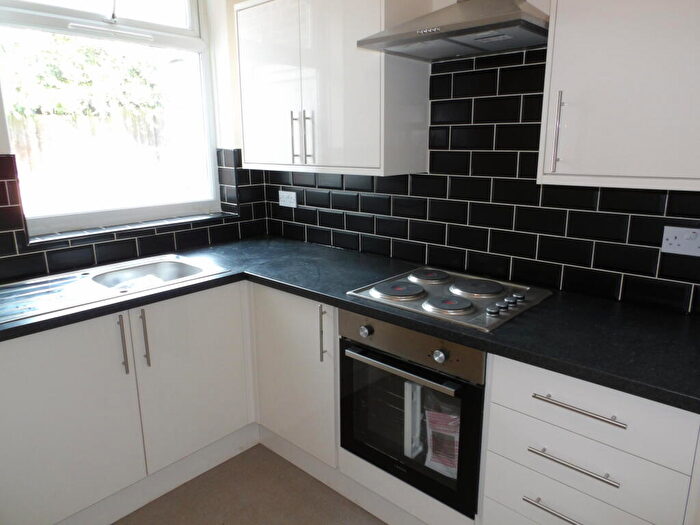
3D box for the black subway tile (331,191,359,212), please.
[{"bbox_3d":[-0.022,-0.316,2.517,0.200,0.101,0.010,12,19,41],"label":"black subway tile"}]

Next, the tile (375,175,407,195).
[{"bbox_3d":[0.199,-0.370,2.298,0.200,0.100,0.010,12,19,41],"label":"tile"}]

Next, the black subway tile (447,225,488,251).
[{"bbox_3d":[0.503,-0.106,2.077,0.200,0.100,0.009,12,19,41],"label":"black subway tile"}]

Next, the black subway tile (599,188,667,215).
[{"bbox_3d":[0.952,-0.212,1.636,0.200,0.100,0.010,12,19,41],"label":"black subway tile"}]

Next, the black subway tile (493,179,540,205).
[{"bbox_3d":[0.650,-0.276,1.895,0.200,0.100,0.009,12,19,41],"label":"black subway tile"}]

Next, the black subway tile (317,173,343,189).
[{"bbox_3d":[-0.097,-0.434,2.564,0.200,0.100,0.010,12,19,41],"label":"black subway tile"}]

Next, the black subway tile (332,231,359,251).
[{"bbox_3d":[-0.021,-0.114,2.561,0.200,0.098,0.009,12,19,41],"label":"black subway tile"}]

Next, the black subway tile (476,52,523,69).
[{"bbox_3d":[0.570,-0.764,1.844,0.200,0.045,0.009,12,19,41],"label":"black subway tile"}]

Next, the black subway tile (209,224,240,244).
[{"bbox_3d":[-0.714,-0.164,2.781,0.010,0.100,0.200,12,19,41],"label":"black subway tile"}]

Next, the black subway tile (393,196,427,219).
[{"bbox_3d":[0.277,-0.253,2.255,0.200,0.100,0.009,12,19,41],"label":"black subway tile"}]

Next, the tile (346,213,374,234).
[{"bbox_3d":[0.053,-0.198,2.471,0.200,0.100,0.009,12,19,41],"label":"tile"}]

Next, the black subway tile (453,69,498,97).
[{"bbox_3d":[0.498,-0.708,1.931,0.200,0.101,0.010,12,19,41],"label":"black subway tile"}]

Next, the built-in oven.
[{"bbox_3d":[0.356,0.458,1.897,0.597,0.601,0.560,12,19,41],"label":"built-in oven"}]

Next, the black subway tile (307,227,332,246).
[{"bbox_3d":[-0.170,-0.149,2.704,0.200,0.099,0.010,12,19,41],"label":"black subway tile"}]

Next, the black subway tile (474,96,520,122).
[{"bbox_3d":[0.571,-0.593,1.885,0.200,0.100,0.009,12,19,41],"label":"black subway tile"}]

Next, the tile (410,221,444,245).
[{"bbox_3d":[0.352,-0.137,2.215,0.200,0.100,0.009,12,19,41],"label":"tile"}]

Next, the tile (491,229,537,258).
[{"bbox_3d":[0.654,-0.074,1.947,0.200,0.101,0.010,12,19,41],"label":"tile"}]

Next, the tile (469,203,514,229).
[{"bbox_3d":[0.579,-0.191,1.990,0.200,0.100,0.010,12,19,41],"label":"tile"}]

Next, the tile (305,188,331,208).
[{"bbox_3d":[-0.171,-0.349,2.655,0.200,0.100,0.010,12,19,41],"label":"tile"}]

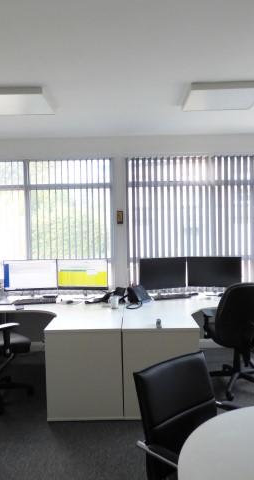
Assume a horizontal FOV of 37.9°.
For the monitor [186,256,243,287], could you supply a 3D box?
[{"bbox_3d":[0.954,0.355,4.031,0.560,0.345,0.060,-1,3,14],"label":"monitor"}]

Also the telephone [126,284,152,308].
[{"bbox_3d":[0.138,0.567,3.815,0.190,0.145,0.190,-3,4,-35],"label":"telephone"}]

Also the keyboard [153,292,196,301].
[{"bbox_3d":[0.512,0.614,3.918,0.440,0.030,0.150,-1,3,-8],"label":"keyboard"}]

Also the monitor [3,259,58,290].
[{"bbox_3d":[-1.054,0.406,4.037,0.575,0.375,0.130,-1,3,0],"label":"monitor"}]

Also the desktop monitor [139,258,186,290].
[{"bbox_3d":[0.410,0.372,4.079,0.560,0.345,0.060,-2,3,-19],"label":"desktop monitor"}]

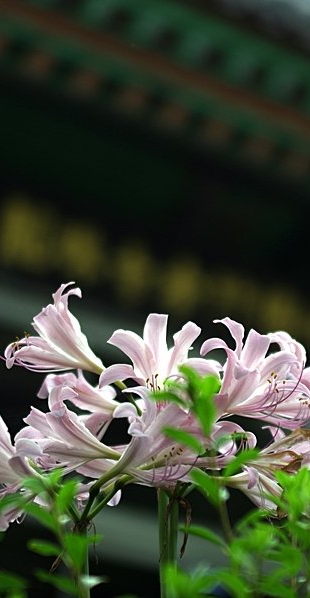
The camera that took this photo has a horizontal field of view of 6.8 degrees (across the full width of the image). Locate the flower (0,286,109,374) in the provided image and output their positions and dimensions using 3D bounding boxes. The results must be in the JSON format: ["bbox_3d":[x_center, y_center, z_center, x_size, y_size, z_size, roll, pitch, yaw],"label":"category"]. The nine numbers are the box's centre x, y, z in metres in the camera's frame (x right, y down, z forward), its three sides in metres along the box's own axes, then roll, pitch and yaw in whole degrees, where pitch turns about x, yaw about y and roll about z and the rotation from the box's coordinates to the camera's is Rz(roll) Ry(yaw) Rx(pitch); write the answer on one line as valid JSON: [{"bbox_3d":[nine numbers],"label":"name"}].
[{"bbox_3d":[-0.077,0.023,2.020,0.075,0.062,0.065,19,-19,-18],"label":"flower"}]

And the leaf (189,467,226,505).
[{"bbox_3d":[0.039,0.138,1.920,0.006,0.036,0.014,-25,17,48],"label":"leaf"}]

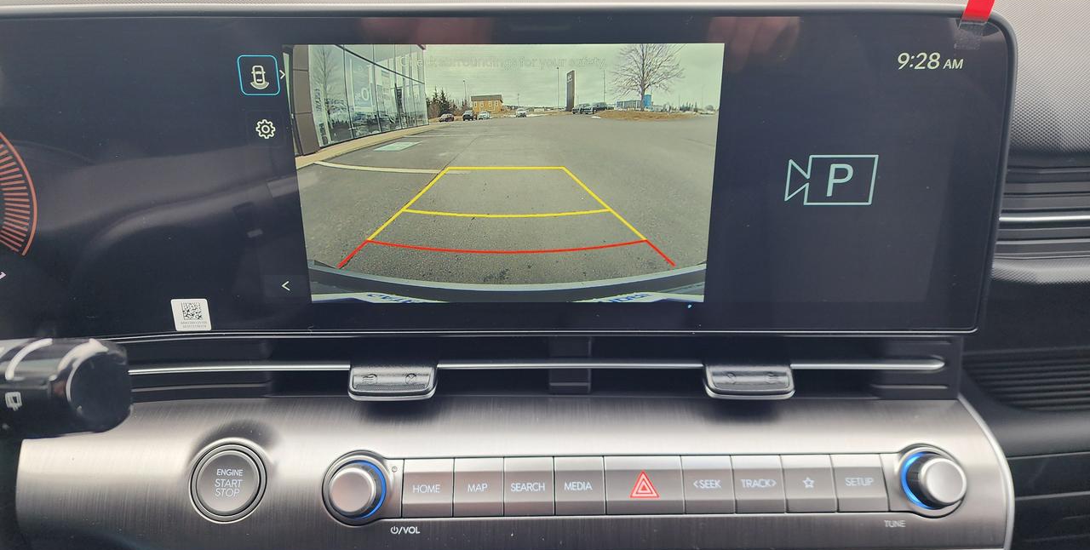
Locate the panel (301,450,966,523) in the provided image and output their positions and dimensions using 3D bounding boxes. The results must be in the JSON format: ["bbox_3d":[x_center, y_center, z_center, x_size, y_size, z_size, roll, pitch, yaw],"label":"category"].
[{"bbox_3d":[0.041,0.090,0.308,0.273,0.031,0.022,0,-16,0],"label":"panel"}]

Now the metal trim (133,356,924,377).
[{"bbox_3d":[-0.006,0.043,0.336,0.385,0.007,0.013,0,19,0],"label":"metal trim"}]

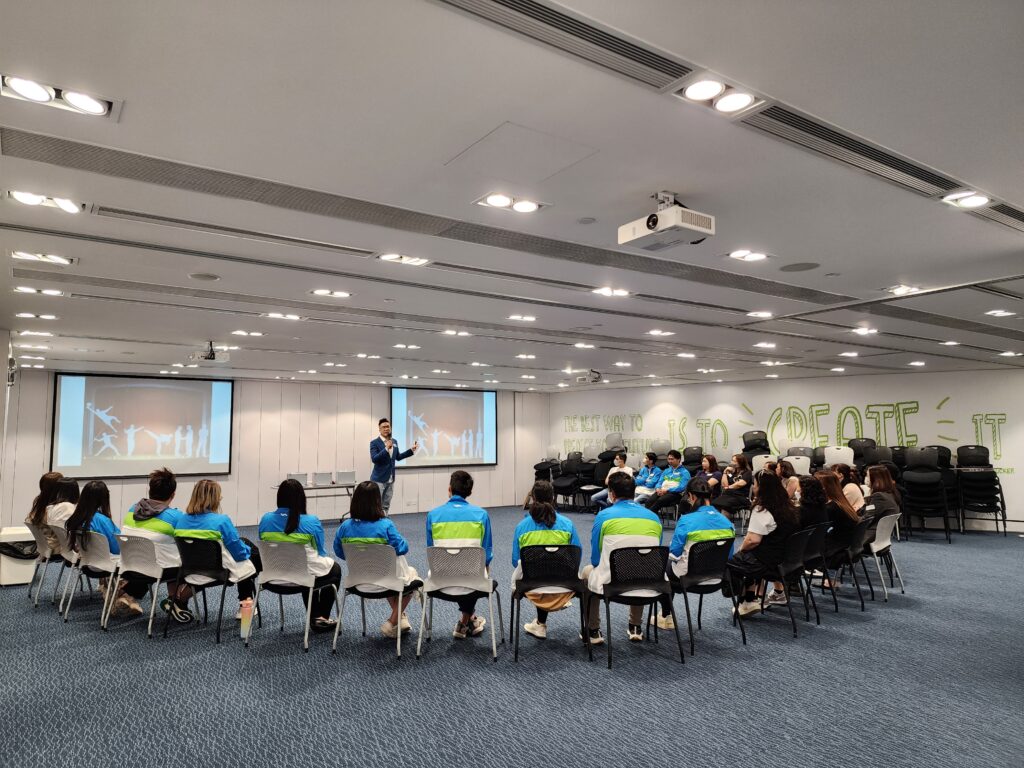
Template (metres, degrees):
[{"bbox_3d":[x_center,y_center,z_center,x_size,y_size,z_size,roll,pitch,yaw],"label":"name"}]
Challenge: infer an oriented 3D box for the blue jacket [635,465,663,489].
[{"bbox_3d":[2.284,1.569,11.300,0.500,0.500,0.360,-5,-6,43],"label":"blue jacket"}]

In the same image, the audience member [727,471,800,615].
[{"bbox_3d":[2.067,1.378,5.835,0.700,1.270,0.500,-4,-6,40],"label":"audience member"}]

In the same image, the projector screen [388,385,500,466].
[{"bbox_3d":[-1.406,0.960,14.683,2.580,1.660,0.060,3,-6,-35],"label":"projector screen"}]

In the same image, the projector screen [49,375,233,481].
[{"bbox_3d":[-6.247,0.736,11.671,2.720,1.700,0.070,3,-6,-35],"label":"projector screen"}]

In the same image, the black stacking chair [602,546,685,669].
[{"bbox_3d":[0.875,1.562,4.938,0.540,0.790,0.510,1,-5,-11],"label":"black stacking chair"}]

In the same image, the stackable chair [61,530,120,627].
[{"bbox_3d":[-3.544,1.665,5.992,0.550,0.790,0.520,-3,-5,27],"label":"stackable chair"}]

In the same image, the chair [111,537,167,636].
[{"bbox_3d":[-3.030,1.638,5.715,0.550,0.790,0.520,-2,-5,23],"label":"chair"}]

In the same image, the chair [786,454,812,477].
[{"bbox_3d":[4.545,1.560,10.865,0.530,0.790,0.520,-3,-5,29],"label":"chair"}]

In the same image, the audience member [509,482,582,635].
[{"bbox_3d":[0.264,1.348,5.171,0.520,1.230,0.760,-1,-5,1],"label":"audience member"}]

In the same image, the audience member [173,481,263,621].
[{"bbox_3d":[-2.345,1.409,5.717,0.520,1.230,0.680,-2,-5,21],"label":"audience member"}]

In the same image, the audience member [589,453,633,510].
[{"bbox_3d":[1.903,1.987,13.133,0.780,1.280,0.520,3,-6,-37],"label":"audience member"}]

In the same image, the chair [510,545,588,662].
[{"bbox_3d":[0.280,1.554,5.008,0.540,0.800,0.530,0,-5,-1],"label":"chair"}]

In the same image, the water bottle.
[{"bbox_3d":[-2.088,1.850,5.360,0.090,0.295,0.090,0,-5,0],"label":"water bottle"}]

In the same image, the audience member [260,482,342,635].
[{"bbox_3d":[-1.655,1.395,5.484,0.460,1.230,0.620,-2,-5,19],"label":"audience member"}]

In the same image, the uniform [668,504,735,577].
[{"bbox_3d":[1.462,1.238,5.298,0.480,0.580,0.330,2,-5,-24],"label":"uniform"}]

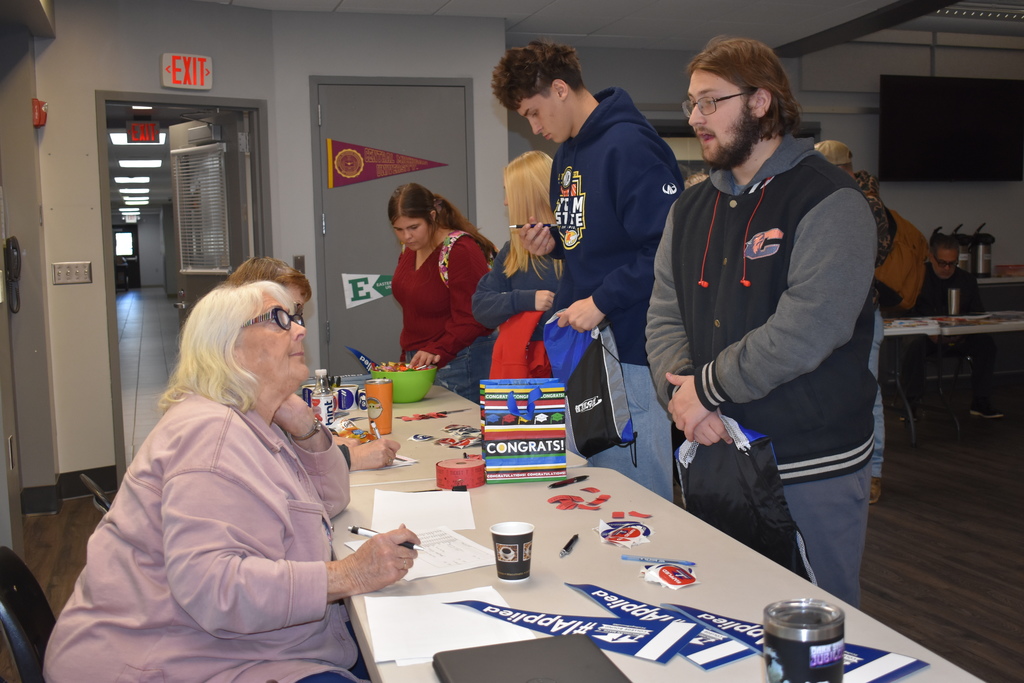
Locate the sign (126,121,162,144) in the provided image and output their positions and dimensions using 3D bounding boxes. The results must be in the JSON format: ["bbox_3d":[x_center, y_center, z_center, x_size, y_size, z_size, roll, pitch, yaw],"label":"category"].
[{"bbox_3d":[-3.323,-1.889,9.500,0.303,0.198,0.060,-3,5,-19],"label":"sign"}]

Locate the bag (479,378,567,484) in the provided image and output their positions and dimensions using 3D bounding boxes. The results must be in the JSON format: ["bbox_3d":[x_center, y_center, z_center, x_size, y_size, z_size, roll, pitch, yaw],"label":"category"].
[{"bbox_3d":[0.029,0.221,2.630,0.197,0.242,0.100,-2,5,-7],"label":"bag"}]

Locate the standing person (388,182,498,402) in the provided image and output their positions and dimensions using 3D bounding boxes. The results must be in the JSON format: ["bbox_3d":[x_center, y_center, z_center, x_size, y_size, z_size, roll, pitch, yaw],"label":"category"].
[{"bbox_3d":[-0.258,0.144,4.299,0.460,1.580,0.410,2,7,30],"label":"standing person"}]

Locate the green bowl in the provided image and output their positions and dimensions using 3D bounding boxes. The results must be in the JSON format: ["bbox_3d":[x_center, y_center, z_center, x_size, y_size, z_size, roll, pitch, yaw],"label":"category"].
[{"bbox_3d":[-0.403,0.162,4.034,0.257,0.125,0.257,-2,5,-6],"label":"green bowl"}]

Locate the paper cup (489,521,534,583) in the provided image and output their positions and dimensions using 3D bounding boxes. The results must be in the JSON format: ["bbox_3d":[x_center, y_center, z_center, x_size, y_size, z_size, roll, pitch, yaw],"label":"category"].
[{"bbox_3d":[0.000,0.374,1.870,0.080,0.093,0.080,-1,6,0],"label":"paper cup"}]

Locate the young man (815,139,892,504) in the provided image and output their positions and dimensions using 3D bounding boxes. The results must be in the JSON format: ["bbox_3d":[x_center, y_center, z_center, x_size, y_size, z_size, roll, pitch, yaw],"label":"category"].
[{"bbox_3d":[1.667,-0.103,5.284,0.440,1.815,0.520,0,5,10],"label":"young man"}]

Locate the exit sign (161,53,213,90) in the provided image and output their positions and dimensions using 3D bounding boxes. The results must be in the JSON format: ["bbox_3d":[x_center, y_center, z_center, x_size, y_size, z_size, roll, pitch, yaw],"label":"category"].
[{"bbox_3d":[-1.822,-1.507,5.889,0.290,0.188,0.045,-5,7,-37],"label":"exit sign"}]

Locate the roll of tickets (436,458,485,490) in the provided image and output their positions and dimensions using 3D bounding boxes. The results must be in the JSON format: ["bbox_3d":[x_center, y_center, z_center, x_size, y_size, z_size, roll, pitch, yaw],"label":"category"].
[{"bbox_3d":[-0.126,0.326,2.598,0.123,0.051,0.123,-1,6,0],"label":"roll of tickets"}]

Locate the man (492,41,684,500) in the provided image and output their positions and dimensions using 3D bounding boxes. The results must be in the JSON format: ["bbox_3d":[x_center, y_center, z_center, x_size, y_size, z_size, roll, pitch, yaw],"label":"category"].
[{"bbox_3d":[0.225,0.110,2.955,0.530,1.870,0.520,-3,5,-17],"label":"man"}]

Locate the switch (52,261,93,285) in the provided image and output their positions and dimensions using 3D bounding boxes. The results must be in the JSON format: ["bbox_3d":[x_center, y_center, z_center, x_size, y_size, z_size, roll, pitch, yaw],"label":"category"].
[{"bbox_3d":[-2.343,-0.361,5.609,0.206,0.114,0.014,-5,7,-37],"label":"switch"}]

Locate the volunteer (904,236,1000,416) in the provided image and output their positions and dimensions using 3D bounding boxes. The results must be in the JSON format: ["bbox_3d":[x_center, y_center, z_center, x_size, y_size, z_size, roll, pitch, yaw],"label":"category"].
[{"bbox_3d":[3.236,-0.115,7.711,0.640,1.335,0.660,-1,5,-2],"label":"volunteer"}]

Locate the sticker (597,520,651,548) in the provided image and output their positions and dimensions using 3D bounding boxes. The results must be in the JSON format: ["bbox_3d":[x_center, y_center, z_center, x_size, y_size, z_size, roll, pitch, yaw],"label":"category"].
[{"bbox_3d":[0.222,0.385,2.094,0.105,0.018,0.115,-3,6,-15],"label":"sticker"}]

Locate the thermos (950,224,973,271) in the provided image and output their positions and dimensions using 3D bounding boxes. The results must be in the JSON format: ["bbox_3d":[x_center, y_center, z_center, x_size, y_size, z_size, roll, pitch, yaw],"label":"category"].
[{"bbox_3d":[3.857,-0.775,9.030,0.170,0.455,0.220,-1,6,-2],"label":"thermos"}]

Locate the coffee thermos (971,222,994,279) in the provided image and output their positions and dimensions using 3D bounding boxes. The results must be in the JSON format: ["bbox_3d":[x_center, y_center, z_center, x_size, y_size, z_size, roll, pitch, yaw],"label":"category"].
[{"bbox_3d":[4.224,-0.819,9.450,0.170,0.480,0.235,-3,5,-17],"label":"coffee thermos"}]

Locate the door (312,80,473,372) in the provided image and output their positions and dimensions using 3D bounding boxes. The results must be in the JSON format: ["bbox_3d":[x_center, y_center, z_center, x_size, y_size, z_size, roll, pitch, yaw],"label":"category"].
[{"bbox_3d":[-0.702,-0.430,6.475,0.980,2.310,0.080,-3,6,-15],"label":"door"}]

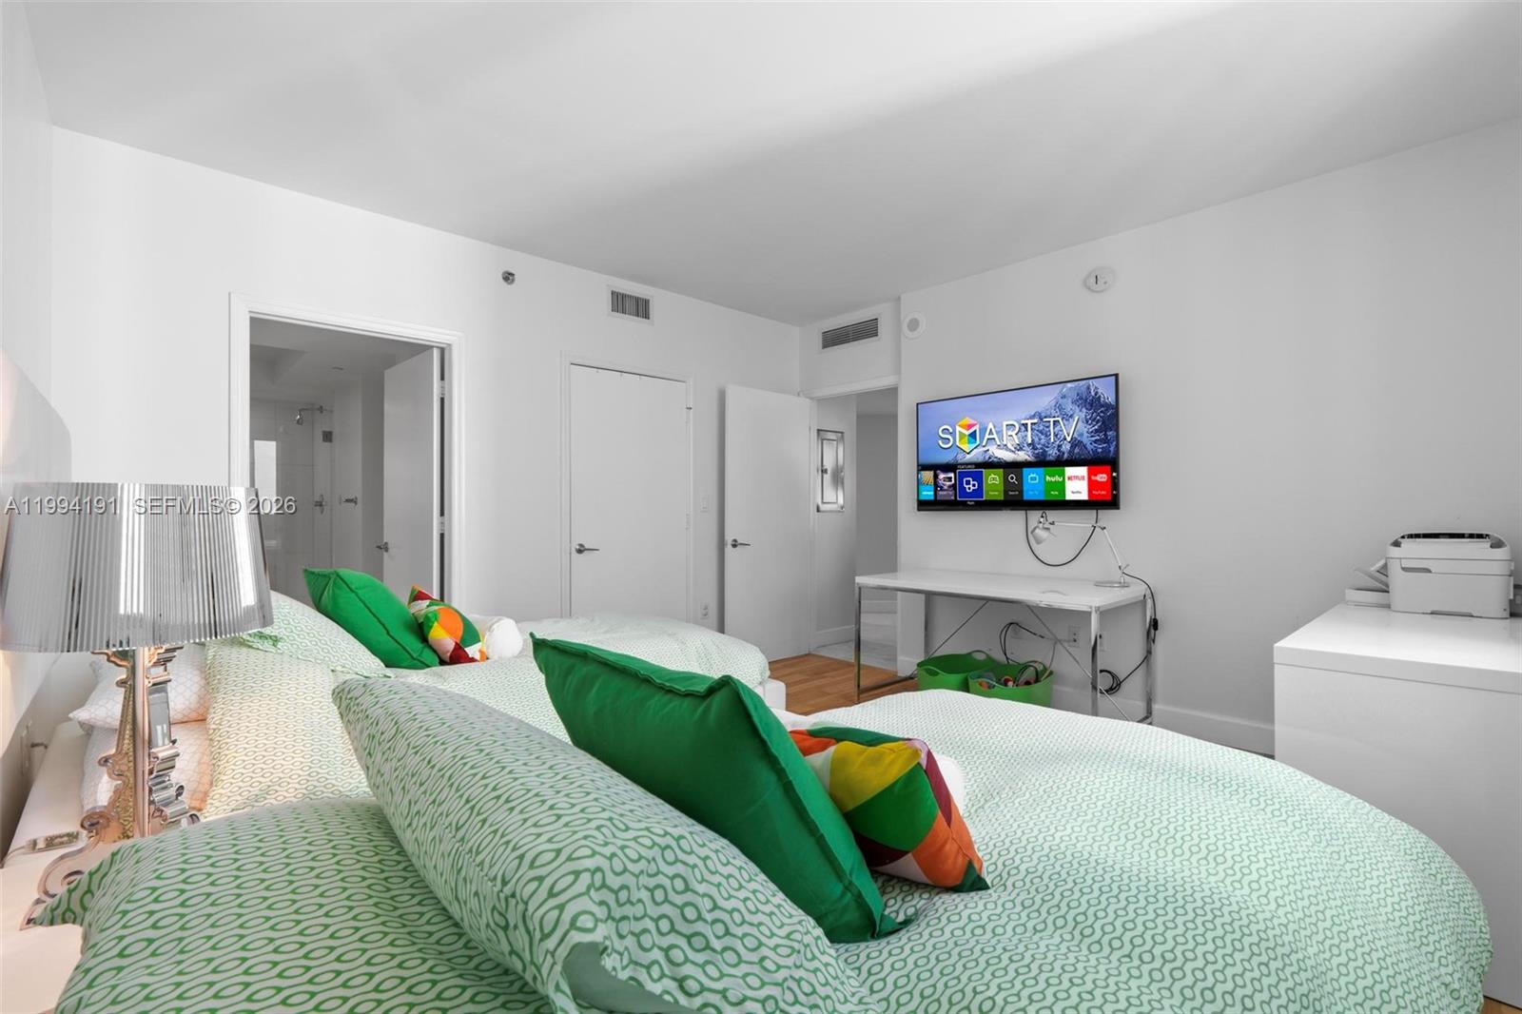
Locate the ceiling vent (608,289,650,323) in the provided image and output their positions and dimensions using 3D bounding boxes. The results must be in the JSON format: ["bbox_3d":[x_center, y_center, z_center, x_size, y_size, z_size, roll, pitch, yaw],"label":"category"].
[{"bbox_3d":[-0.842,-1.309,4.122,0.320,0.180,0.025,0,0,-42],"label":"ceiling vent"}]

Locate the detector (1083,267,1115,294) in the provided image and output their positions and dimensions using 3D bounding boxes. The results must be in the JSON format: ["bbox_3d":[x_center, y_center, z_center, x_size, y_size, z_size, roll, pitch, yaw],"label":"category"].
[{"bbox_3d":[1.844,-1.238,3.448,0.050,0.135,0.145,0,0,-42],"label":"detector"}]

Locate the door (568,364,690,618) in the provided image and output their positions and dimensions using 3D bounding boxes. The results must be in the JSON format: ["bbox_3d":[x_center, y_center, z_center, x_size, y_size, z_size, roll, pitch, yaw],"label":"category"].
[{"bbox_3d":[-0.842,0.150,4.147,0.850,2.030,0.045,0,0,-42],"label":"door"}]

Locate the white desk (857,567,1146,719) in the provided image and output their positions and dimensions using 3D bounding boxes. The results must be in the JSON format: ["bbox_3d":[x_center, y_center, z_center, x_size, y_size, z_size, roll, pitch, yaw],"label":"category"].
[{"bbox_3d":[1.295,0.794,3.533,0.730,0.755,1.360,0,0,-42],"label":"white desk"}]

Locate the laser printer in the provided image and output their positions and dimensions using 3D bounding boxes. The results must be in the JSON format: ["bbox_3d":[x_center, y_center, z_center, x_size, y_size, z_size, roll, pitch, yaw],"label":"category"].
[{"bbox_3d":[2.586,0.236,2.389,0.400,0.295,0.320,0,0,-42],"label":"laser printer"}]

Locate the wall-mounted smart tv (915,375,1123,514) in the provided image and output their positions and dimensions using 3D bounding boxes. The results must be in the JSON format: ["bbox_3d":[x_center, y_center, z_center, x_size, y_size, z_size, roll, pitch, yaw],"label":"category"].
[{"bbox_3d":[1.480,-0.340,3.830,0.060,0.715,1.240,0,0,-42],"label":"wall-mounted smart tv"}]

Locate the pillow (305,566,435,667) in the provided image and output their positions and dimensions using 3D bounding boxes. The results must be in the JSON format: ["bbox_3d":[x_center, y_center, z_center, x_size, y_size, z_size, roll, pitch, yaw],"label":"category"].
[{"bbox_3d":[-1.371,0.374,2.203,0.450,0.450,0.170,0,40,45],"label":"pillow"}]

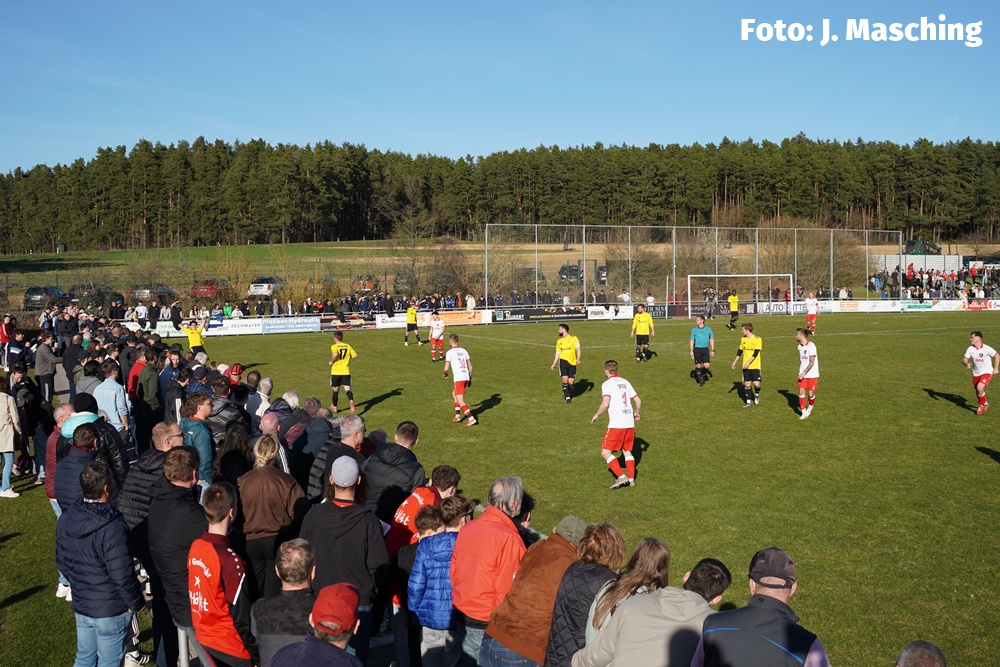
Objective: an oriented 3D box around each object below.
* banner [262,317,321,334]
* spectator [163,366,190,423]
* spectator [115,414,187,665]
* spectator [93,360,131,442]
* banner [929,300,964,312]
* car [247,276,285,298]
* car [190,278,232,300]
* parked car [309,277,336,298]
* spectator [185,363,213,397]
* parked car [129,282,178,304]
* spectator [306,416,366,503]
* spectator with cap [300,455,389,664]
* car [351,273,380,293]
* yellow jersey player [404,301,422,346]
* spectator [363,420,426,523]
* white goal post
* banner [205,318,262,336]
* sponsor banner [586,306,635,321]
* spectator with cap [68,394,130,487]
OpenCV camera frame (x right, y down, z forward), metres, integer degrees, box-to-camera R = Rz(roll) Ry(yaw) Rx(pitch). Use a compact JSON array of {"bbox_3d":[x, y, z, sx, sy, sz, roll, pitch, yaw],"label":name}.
[{"bbox_3d":[-10.813,-0.443,53.507,3.022,0.770,0.060,-3,4,-24],"label":"banner"},{"bbox_3d":[-4.230,1.314,13.450,0.420,1.720,0.520,-3,4,-38],"label":"spectator"},{"bbox_3d":[-2.691,1.569,7.950,0.530,1.790,0.420,1,4,32],"label":"spectator"},{"bbox_3d":[-5.381,1.295,14.148,0.520,1.825,0.380,2,4,37],"label":"spectator"},{"bbox_3d":[31.128,-1.920,71.500,3.000,0.750,0.050,-2,4,-24],"label":"banner"},{"bbox_3d":[-17.192,-3.327,76.500,1.830,1.670,4.450,0,3,7],"label":"car"},{"bbox_3d":[-18.740,-2.868,67.000,1.760,1.480,4.100,-1,3,-2],"label":"car"},{"bbox_3d":[-13.157,-3.431,77.500,1.800,1.550,4.300,0,3,7],"label":"parked car"},{"bbox_3d":[-4.077,1.316,13.850,0.520,1.762,0.380,2,5,45],"label":"spectator"},{"bbox_3d":[-24.438,-2.877,72.800,1.800,1.480,4.400,-1,3,1],"label":"parked car"},{"bbox_3d":[-1.286,1.540,8.450,0.580,1.750,0.420,2,5,41],"label":"spectator"},{"bbox_3d":[-0.953,1.645,6.450,0.540,1.780,0.370,-1,3,2],"label":"spectator with cap"},{"bbox_3d":[-10.048,-3.820,77.500,1.780,1.500,4.250,-1,3,-1],"label":"car"},{"bbox_3d":[-3.564,-0.402,42.200,0.680,1.800,0.450,-2,3,-12],"label":"yellow jersey player"},{"bbox_3d":[-0.869,1.580,8.451,0.540,1.724,0.430,1,4,23],"label":"spectator"},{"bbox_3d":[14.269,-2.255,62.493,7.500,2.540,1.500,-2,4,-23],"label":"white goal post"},{"bbox_3d":[-13.036,-0.279,50.251,2.838,0.750,0.050,-2,4,-25],"label":"banner"},{"bbox_3d":[6.404,-1.200,59.296,3.115,0.740,0.050,-2,4,-25],"label":"sponsor banner"},{"bbox_3d":[-3.755,1.501,9.546,0.600,1.879,0.420,1,4,30],"label":"spectator with cap"}]

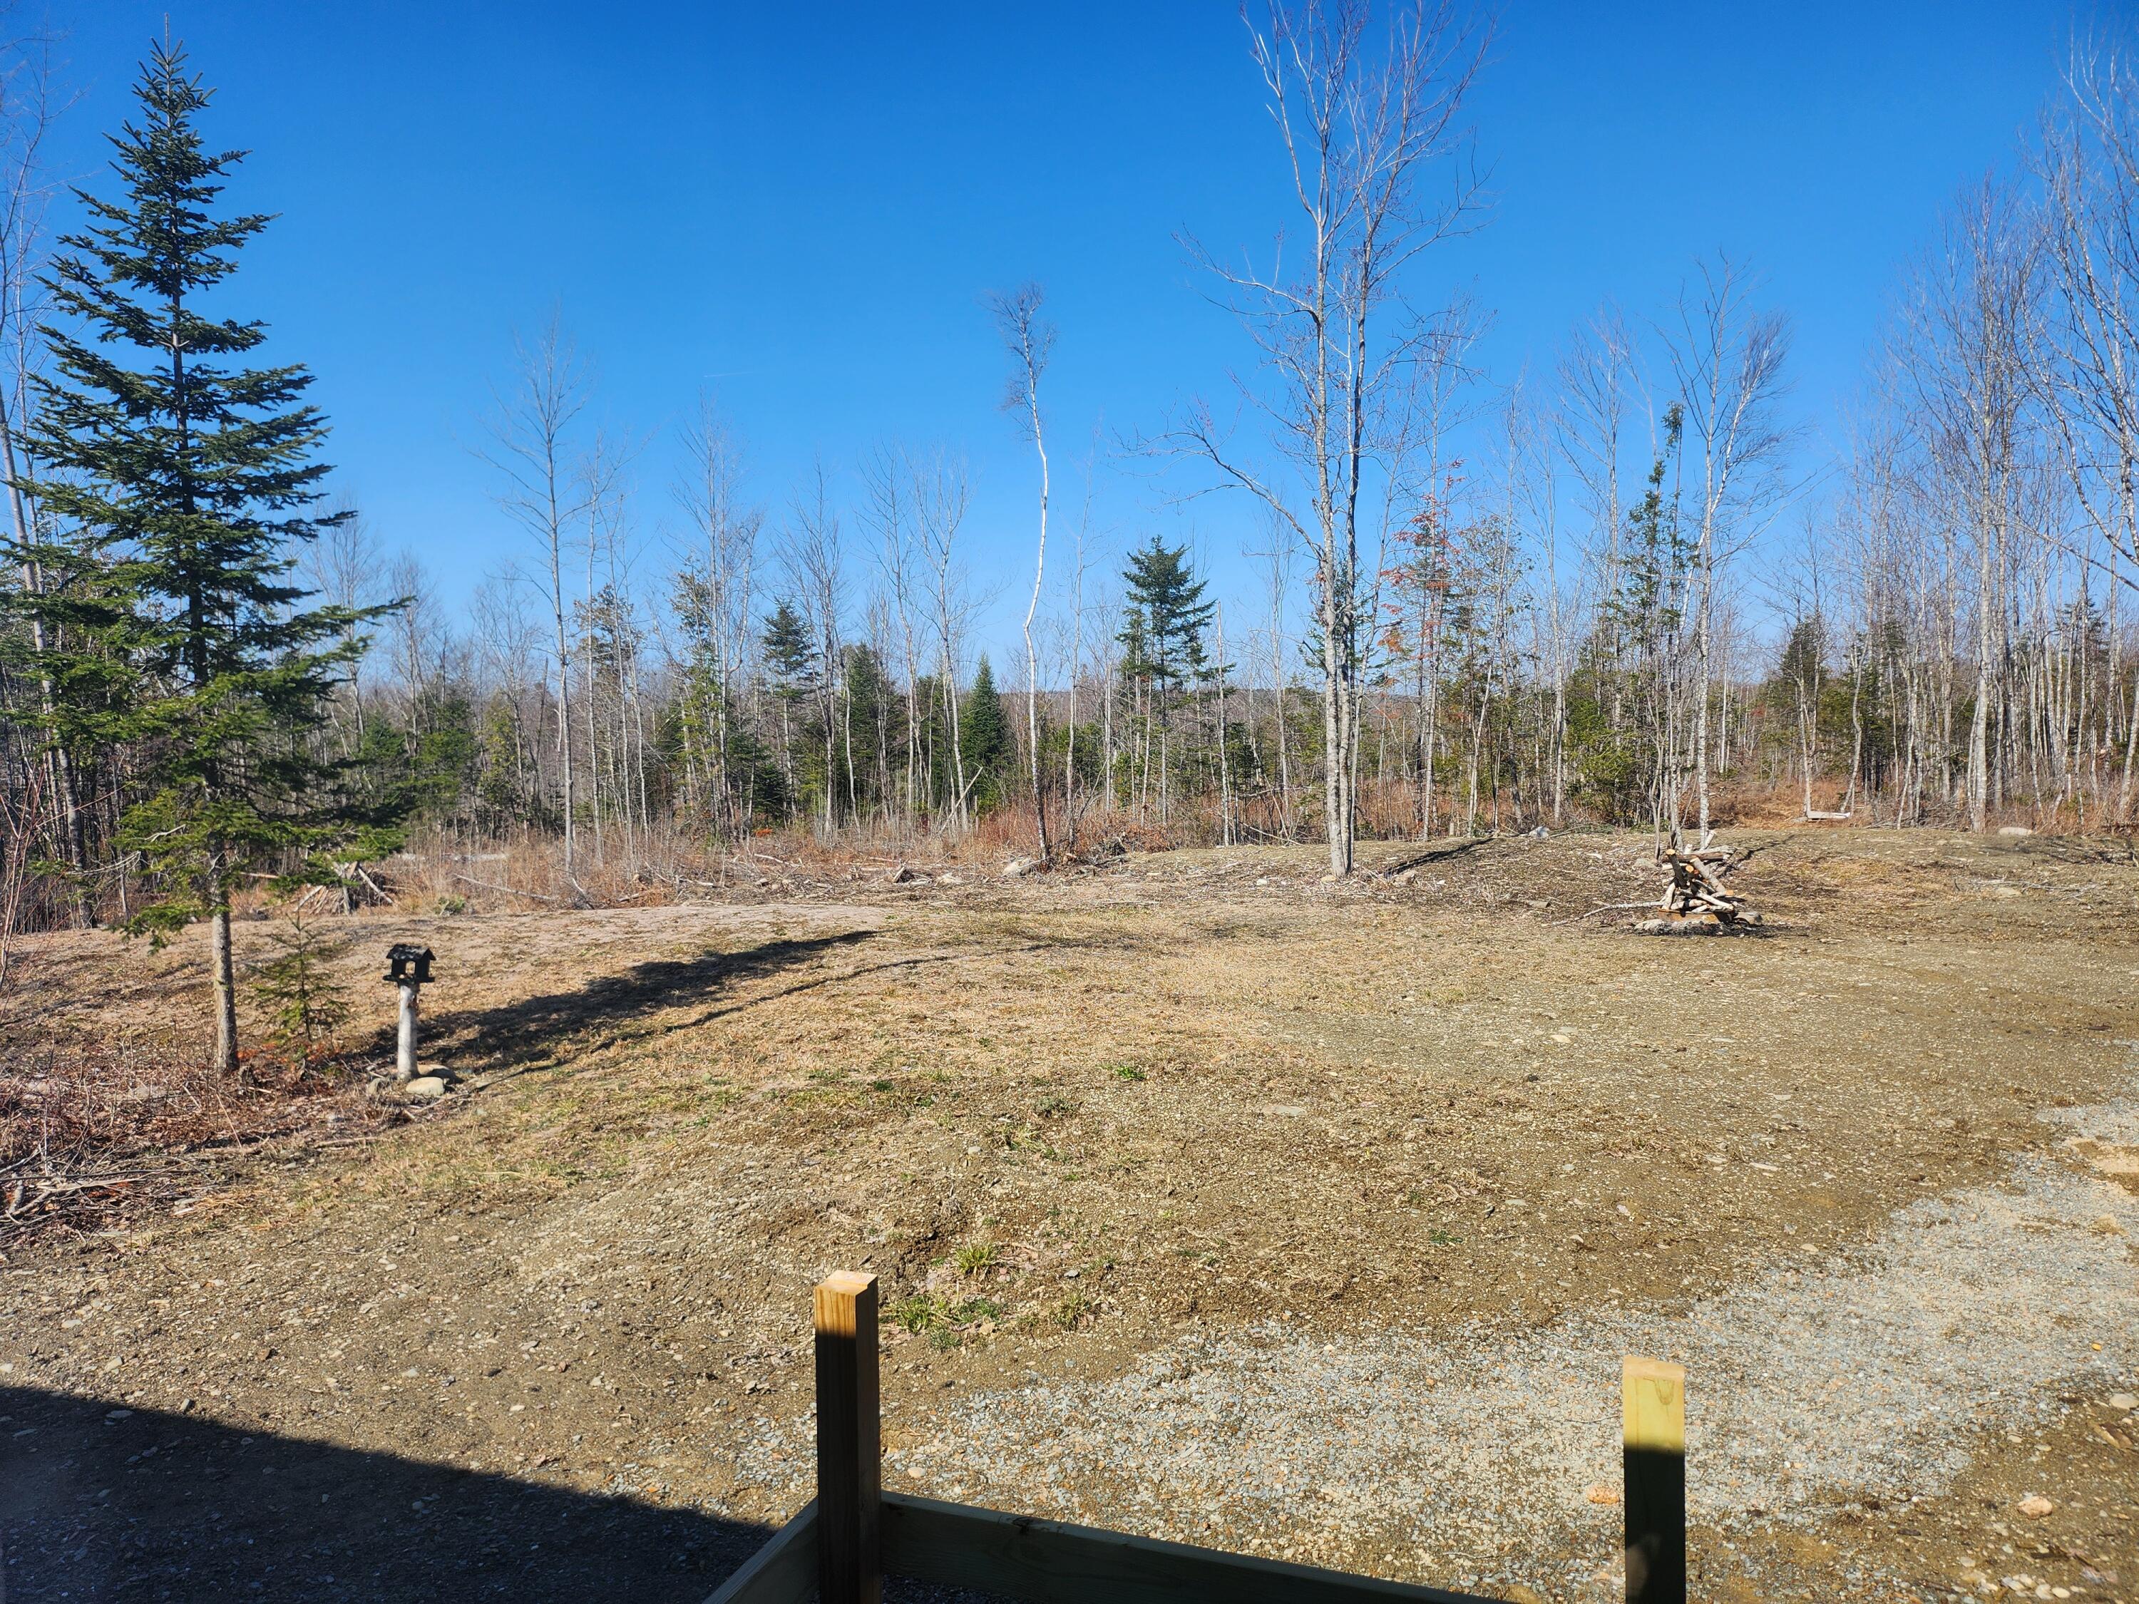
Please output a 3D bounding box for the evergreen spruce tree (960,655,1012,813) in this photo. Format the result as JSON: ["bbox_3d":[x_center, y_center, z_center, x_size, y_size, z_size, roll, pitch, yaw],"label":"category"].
[{"bbox_3d":[-2.336,-1.863,40.957,1.450,4.334,1.450,-1,3,0],"label":"evergreen spruce tree"}]

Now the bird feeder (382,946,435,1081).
[{"bbox_3d":[-4.516,1.433,10.086,0.280,0.929,0.280,-1,3,-5],"label":"bird feeder"}]

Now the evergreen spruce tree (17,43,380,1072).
[{"bbox_3d":[-6.047,-1.619,10.226,2.300,7.036,2.300,-1,3,0],"label":"evergreen spruce tree"}]

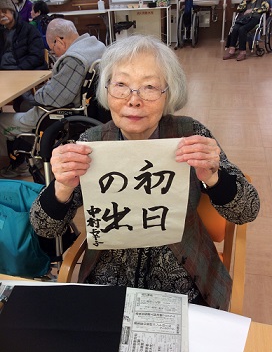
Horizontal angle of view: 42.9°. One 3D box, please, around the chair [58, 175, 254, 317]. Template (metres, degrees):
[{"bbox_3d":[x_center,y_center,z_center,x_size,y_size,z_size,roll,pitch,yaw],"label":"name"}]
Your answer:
[{"bbox_3d":[0.048,0.437,1.059,0.540,0.770,0.540,4,31,12],"label":"chair"}]

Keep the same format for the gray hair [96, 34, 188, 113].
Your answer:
[{"bbox_3d":[0.021,-0.253,0.850,0.215,0.200,0.210,6,29,6],"label":"gray hair"}]

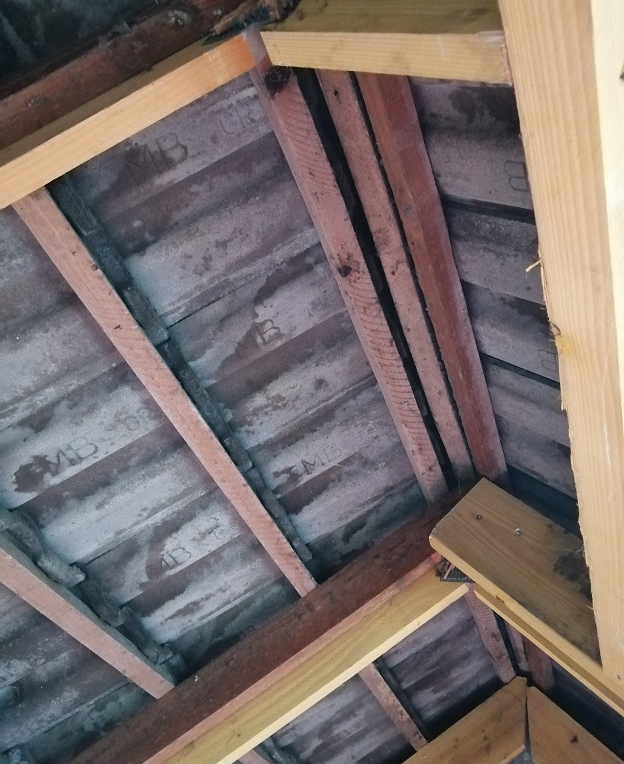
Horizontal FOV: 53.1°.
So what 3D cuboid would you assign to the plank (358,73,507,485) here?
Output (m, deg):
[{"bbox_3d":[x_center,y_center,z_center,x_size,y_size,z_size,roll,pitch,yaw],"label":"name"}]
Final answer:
[{"bbox_3d":[0.243,-0.114,1.107,0.046,0.044,0.950,39,-19,48],"label":"plank"}]

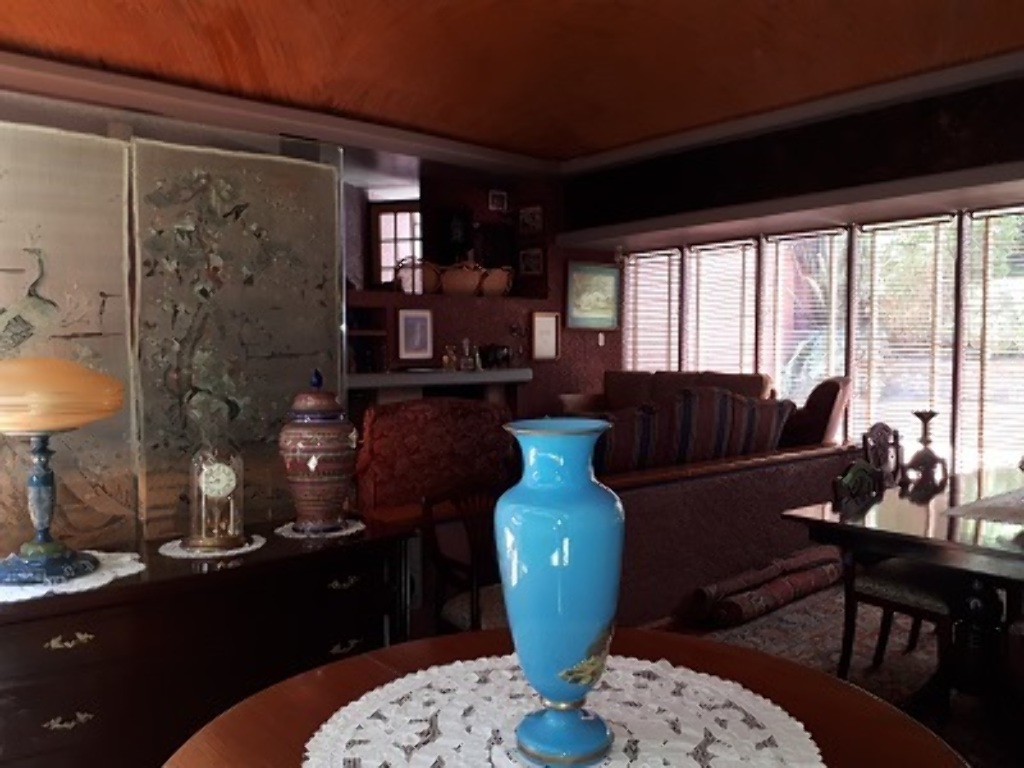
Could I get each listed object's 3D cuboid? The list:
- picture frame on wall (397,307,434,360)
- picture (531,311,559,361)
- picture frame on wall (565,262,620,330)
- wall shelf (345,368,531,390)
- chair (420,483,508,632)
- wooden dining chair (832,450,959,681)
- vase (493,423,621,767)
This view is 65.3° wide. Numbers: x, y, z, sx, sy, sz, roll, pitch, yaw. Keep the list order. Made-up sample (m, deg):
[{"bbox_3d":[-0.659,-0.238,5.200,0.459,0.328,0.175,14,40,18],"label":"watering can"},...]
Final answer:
[{"bbox_3d":[-0.724,-0.372,6.019,0.302,0.382,0.025,-3,4,-40],"label":"picture frame on wall"},{"bbox_3d":[0.302,-0.412,6.900,0.323,0.418,0.025,-3,4,-40],"label":"picture"},{"bbox_3d":[0.743,-0.798,7.254,0.703,0.605,0.030,-3,4,-40],"label":"picture frame on wall"},{"bbox_3d":[-0.573,-0.048,6.019,1.700,0.107,0.280,-3,4,-40],"label":"wall shelf"},{"bbox_3d":[0.043,0.787,2.794,0.550,0.890,0.520,-3,4,-40],"label":"chair"},{"bbox_3d":[1.555,0.764,3.136,0.420,0.905,0.510,-3,4,-40],"label":"wooden dining chair"},{"bbox_3d":[0.076,0.308,1.211,0.194,0.490,0.194,0,3,0],"label":"vase"}]

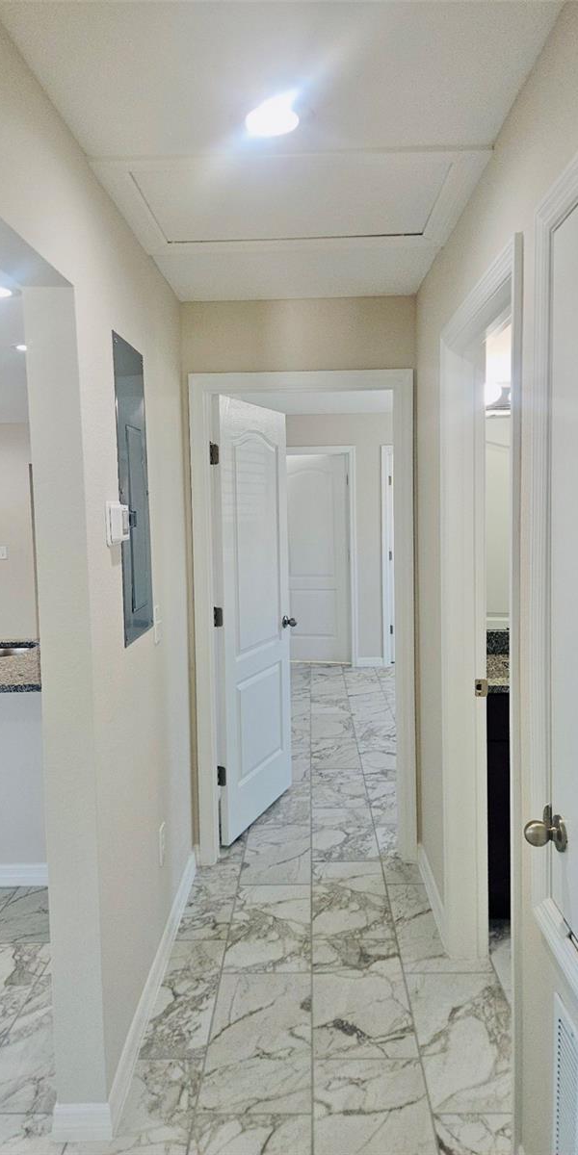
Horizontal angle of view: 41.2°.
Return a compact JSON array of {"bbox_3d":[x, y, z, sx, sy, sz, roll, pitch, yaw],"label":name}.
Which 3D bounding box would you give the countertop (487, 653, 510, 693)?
[{"bbox_3d":[1.081,0.366,2.978,0.820,0.030,0.580,-1,5,2],"label":"countertop"}]

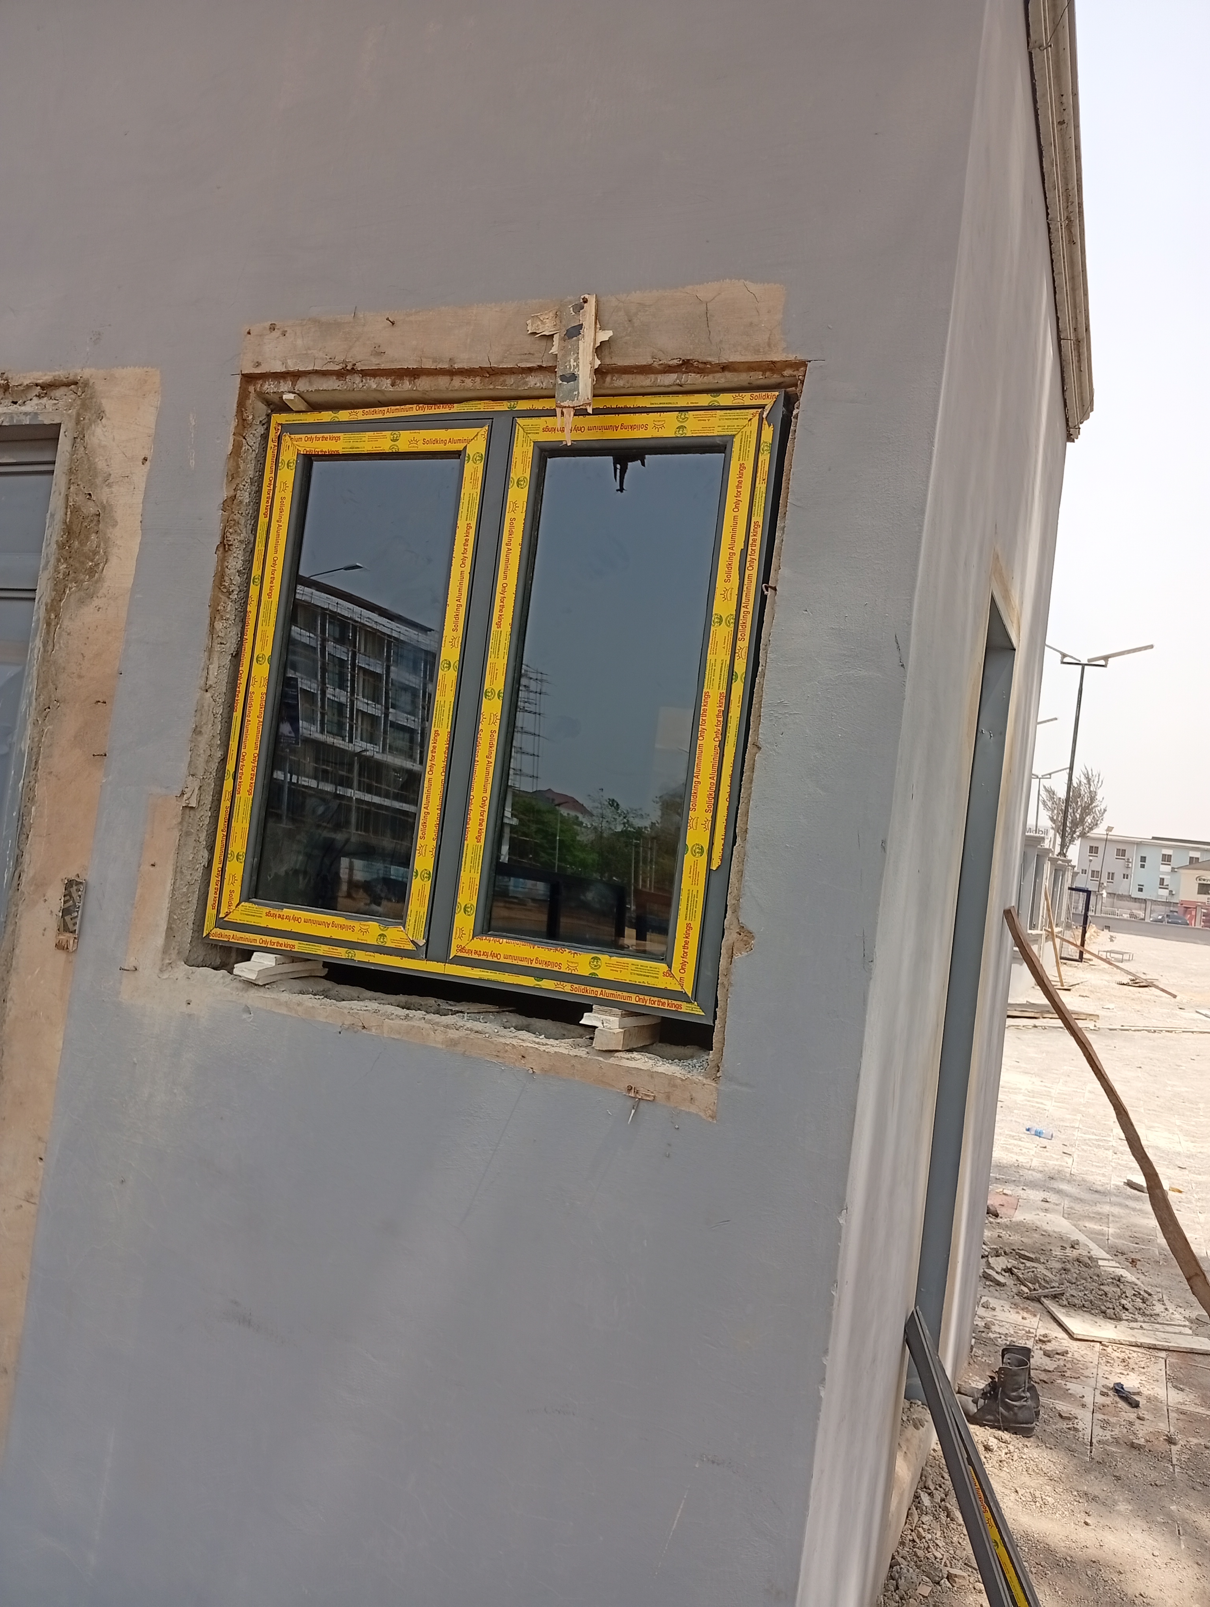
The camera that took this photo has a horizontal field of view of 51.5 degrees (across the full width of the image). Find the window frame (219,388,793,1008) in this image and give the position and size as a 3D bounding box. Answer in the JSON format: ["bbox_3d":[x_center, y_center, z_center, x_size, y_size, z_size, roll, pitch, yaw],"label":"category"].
[{"bbox_3d":[-0.260,-0.230,2.591,1.190,1.185,0.080,5,-2,24],"label":"window frame"}]

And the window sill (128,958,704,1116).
[{"bbox_3d":[-0.386,0.446,2.568,1.374,0.110,0.200,5,-2,24],"label":"window sill"}]

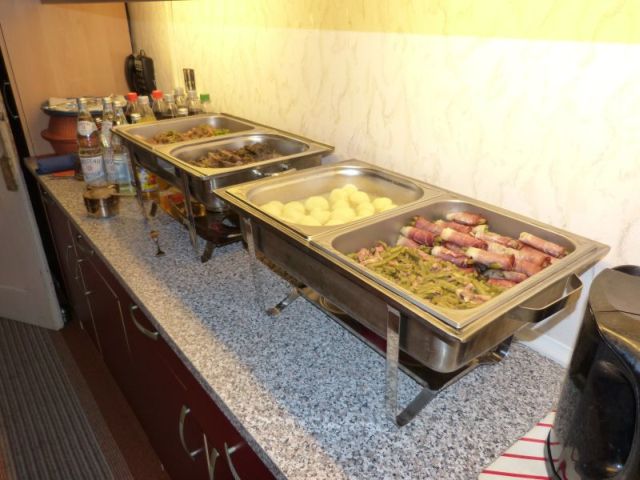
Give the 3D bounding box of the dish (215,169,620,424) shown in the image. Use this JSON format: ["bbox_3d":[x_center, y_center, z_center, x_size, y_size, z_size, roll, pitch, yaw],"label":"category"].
[{"bbox_3d":[0.119,0.069,0.876,0.378,0.270,0.608,-19,32,-34],"label":"dish"}]

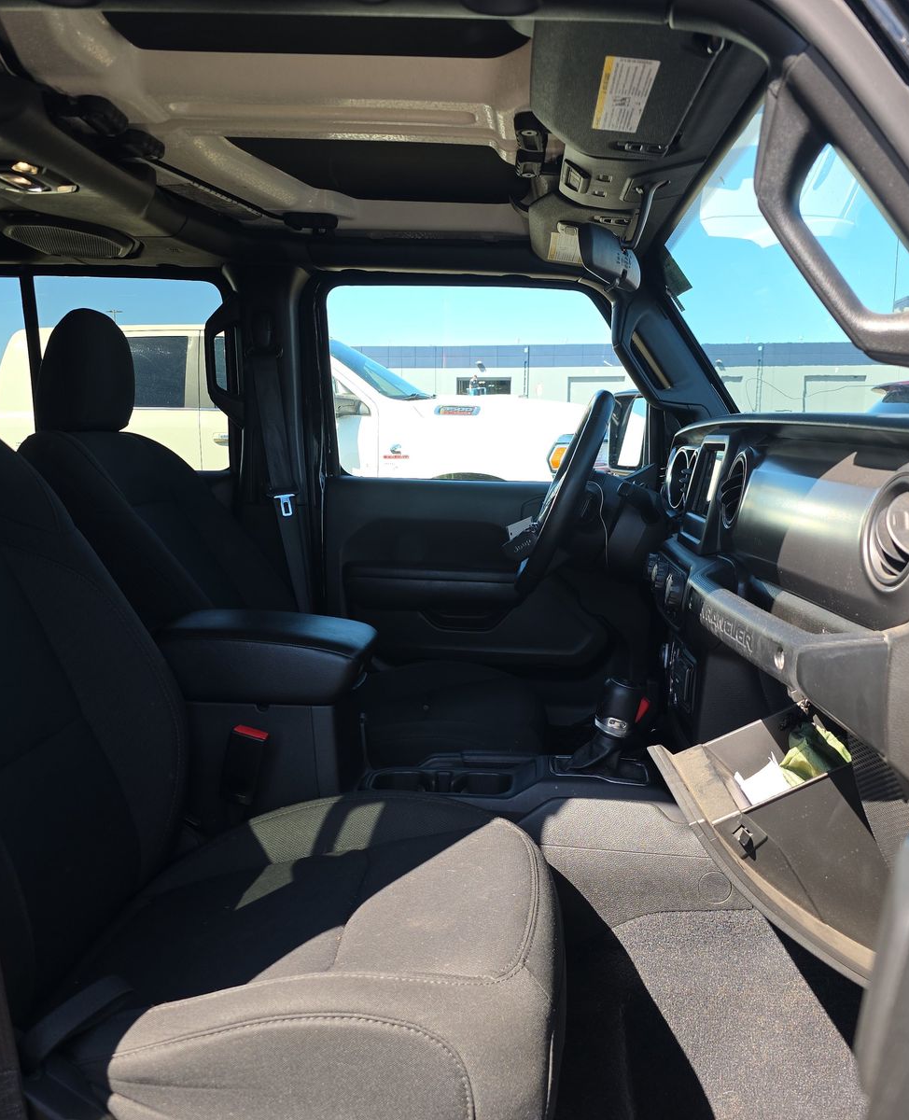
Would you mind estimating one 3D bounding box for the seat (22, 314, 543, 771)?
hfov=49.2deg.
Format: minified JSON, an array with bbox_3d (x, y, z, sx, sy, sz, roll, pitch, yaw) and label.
[{"bbox_3d":[-0.259,0.013,1.724,0.860,0.885,0.530,1,8,1],"label":"seat"}]

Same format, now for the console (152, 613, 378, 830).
[{"bbox_3d":[-0.253,0.205,1.383,0.310,0.270,0.230,1,8,1],"label":"console"}]

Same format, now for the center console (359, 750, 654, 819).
[{"bbox_3d":[0.075,0.327,1.388,0.390,0.105,0.250,1,8,1],"label":"center console"}]

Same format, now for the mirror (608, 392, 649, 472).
[{"bbox_3d":[0.411,-0.288,2.254,0.110,0.190,0.190,-1,8,-11],"label":"mirror"}]

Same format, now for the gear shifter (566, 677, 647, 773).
[{"bbox_3d":[0.208,0.218,1.350,0.105,0.130,0.075,1,8,1],"label":"gear shifter"}]

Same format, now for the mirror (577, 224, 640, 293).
[{"bbox_3d":[0.204,-0.390,1.294,0.047,0.068,0.220,5,9,28],"label":"mirror"}]

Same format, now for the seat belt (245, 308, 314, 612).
[{"bbox_3d":[-0.347,-0.175,1.988,0.120,0.660,0.080,1,8,1],"label":"seat belt"}]

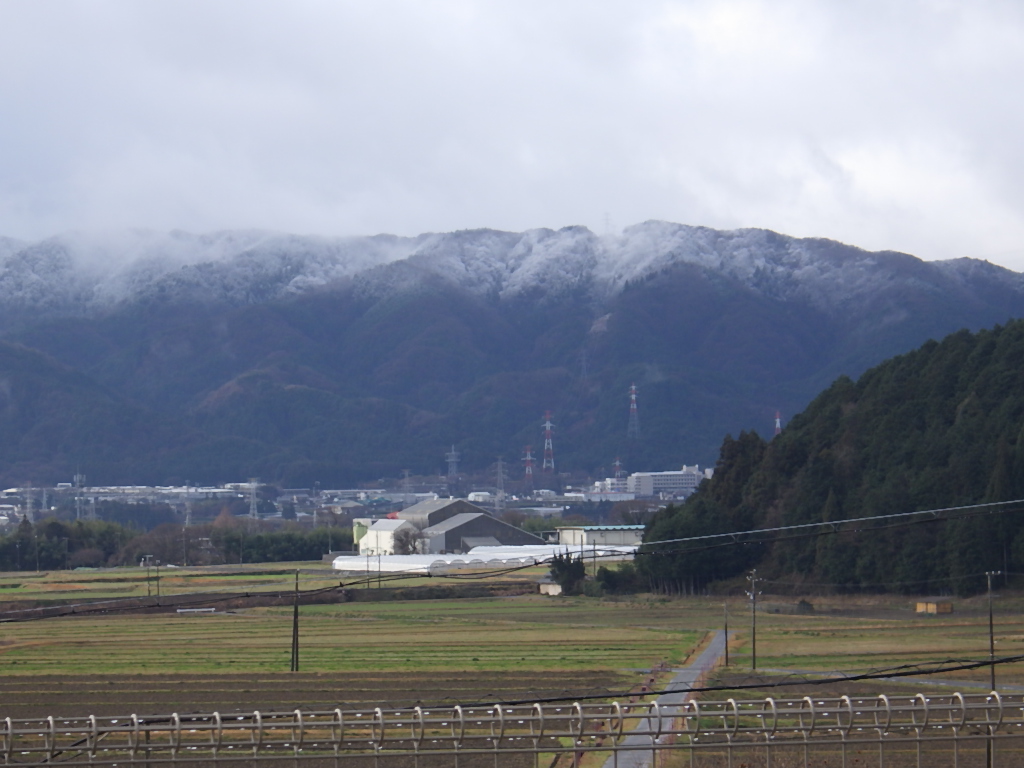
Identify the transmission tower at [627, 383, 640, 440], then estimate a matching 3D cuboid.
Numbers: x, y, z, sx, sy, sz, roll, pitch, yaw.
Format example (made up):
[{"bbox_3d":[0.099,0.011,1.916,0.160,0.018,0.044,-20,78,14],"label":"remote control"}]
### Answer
[{"bbox_3d":[158.425,35.857,5400.000,14.500,75.627,13.000,0,-1,0],"label":"transmission tower"}]

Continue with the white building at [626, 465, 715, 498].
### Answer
[{"bbox_3d":[162.656,100.057,4250.000,88.000,32.839,30.000,0,-1,-11],"label":"white building"}]

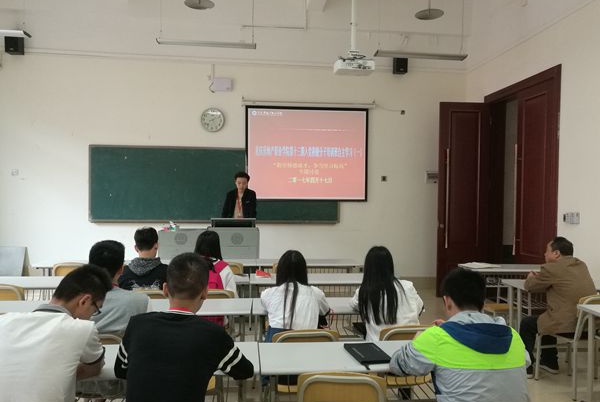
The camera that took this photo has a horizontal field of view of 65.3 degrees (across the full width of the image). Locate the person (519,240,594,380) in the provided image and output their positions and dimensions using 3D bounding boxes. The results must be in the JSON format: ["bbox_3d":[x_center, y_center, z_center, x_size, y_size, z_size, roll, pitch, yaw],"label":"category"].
[{"bbox_3d":[2.132,0.903,3.883,0.520,1.216,0.700,0,1,-28],"label":"person"}]

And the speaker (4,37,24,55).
[{"bbox_3d":[-4.288,-2.320,7.055,0.190,0.240,0.200,1,0,-6],"label":"speaker"}]

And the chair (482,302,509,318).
[{"bbox_3d":[1.986,1.103,4.684,0.430,0.790,0.390,1,0,-6],"label":"chair"}]

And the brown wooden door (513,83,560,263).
[{"bbox_3d":[2.851,0.051,5.715,0.070,2.880,0.780,0,1,-4],"label":"brown wooden door"}]

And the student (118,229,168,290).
[{"bbox_3d":[-1.280,0.856,3.936,0.480,1.270,0.700,0,1,-4],"label":"student"}]

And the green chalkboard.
[{"bbox_3d":[-1.302,-0.240,7.349,3.900,1.190,0.070,0,1,-4],"label":"green chalkboard"}]

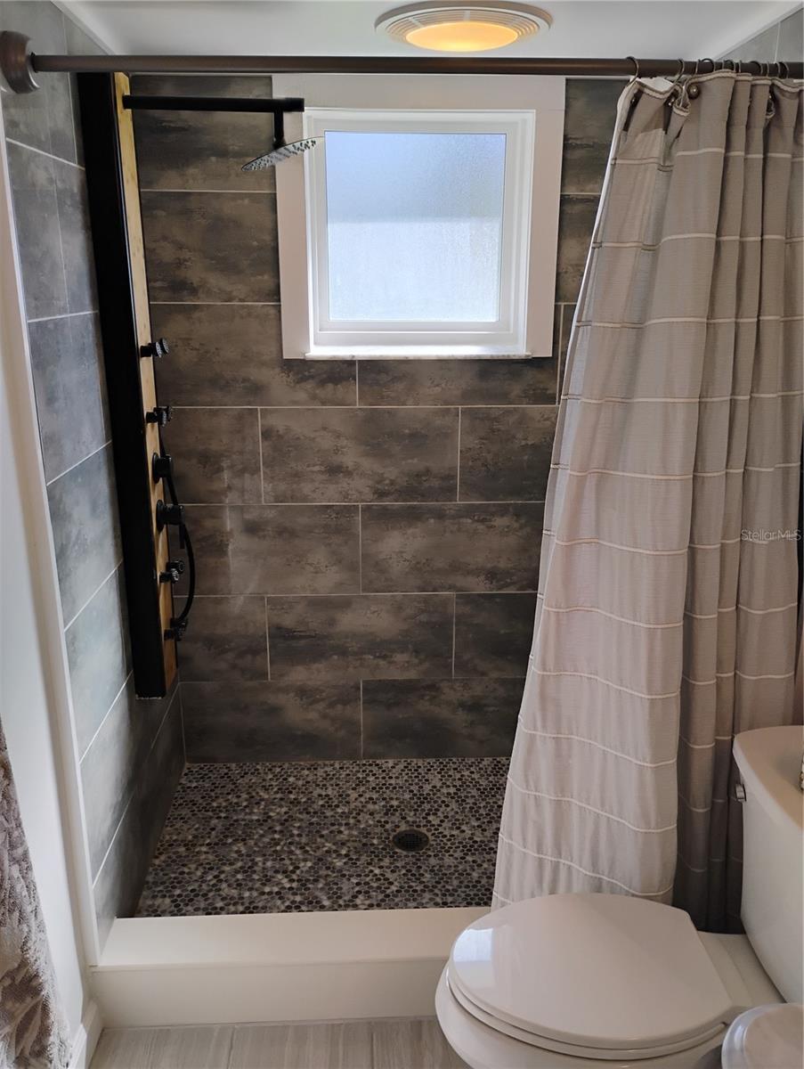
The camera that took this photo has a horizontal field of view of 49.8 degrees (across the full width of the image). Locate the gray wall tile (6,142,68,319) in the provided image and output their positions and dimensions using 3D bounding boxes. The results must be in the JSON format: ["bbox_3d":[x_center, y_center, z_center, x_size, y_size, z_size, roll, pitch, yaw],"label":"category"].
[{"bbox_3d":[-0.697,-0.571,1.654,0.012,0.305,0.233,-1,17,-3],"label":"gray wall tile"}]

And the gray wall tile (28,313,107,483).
[{"bbox_3d":[-0.703,-0.303,1.831,0.012,0.305,0.417,-1,17,-3],"label":"gray wall tile"}]

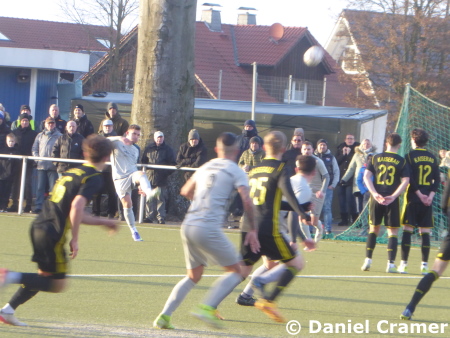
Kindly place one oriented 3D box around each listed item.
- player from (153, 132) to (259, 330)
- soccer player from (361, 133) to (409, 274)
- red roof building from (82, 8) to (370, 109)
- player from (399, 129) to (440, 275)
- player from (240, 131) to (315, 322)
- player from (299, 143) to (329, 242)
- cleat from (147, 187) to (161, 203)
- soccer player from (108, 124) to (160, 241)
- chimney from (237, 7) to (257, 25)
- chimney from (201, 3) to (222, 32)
[{"bbox_3d":[-0.147,0.552,37.300,0.750,1.770,0.780,3,1,30],"label":"player"},{"bbox_3d":[2.096,0.435,54.700,0.600,1.800,0.420,2,1,-18],"label":"soccer player"},{"bbox_3d":[0.200,-3.800,212.000,10.300,7.400,13.300,3,1,40],"label":"red roof building"},{"bbox_3d":[2.520,0.420,54.400,0.560,1.850,0.420,2,1,-18],"label":"player"},{"bbox_3d":[0.431,0.528,38.800,0.630,1.780,0.850,3,1,41],"label":"player"},{"bbox_3d":[1.360,0.405,64.000,0.600,1.640,0.600,3,1,18],"label":"player"},{"bbox_3d":[-1.061,0.383,62.400,0.110,0.120,0.290,14,-44,-41],"label":"cleat"},{"bbox_3d":[-1.360,0.209,62.600,0.680,1.740,0.800,2,1,-30],"label":"soccer player"},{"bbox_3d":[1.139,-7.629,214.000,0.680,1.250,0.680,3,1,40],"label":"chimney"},{"bbox_3d":[-0.653,-7.594,210.500,0.700,1.450,0.700,3,1,40],"label":"chimney"}]

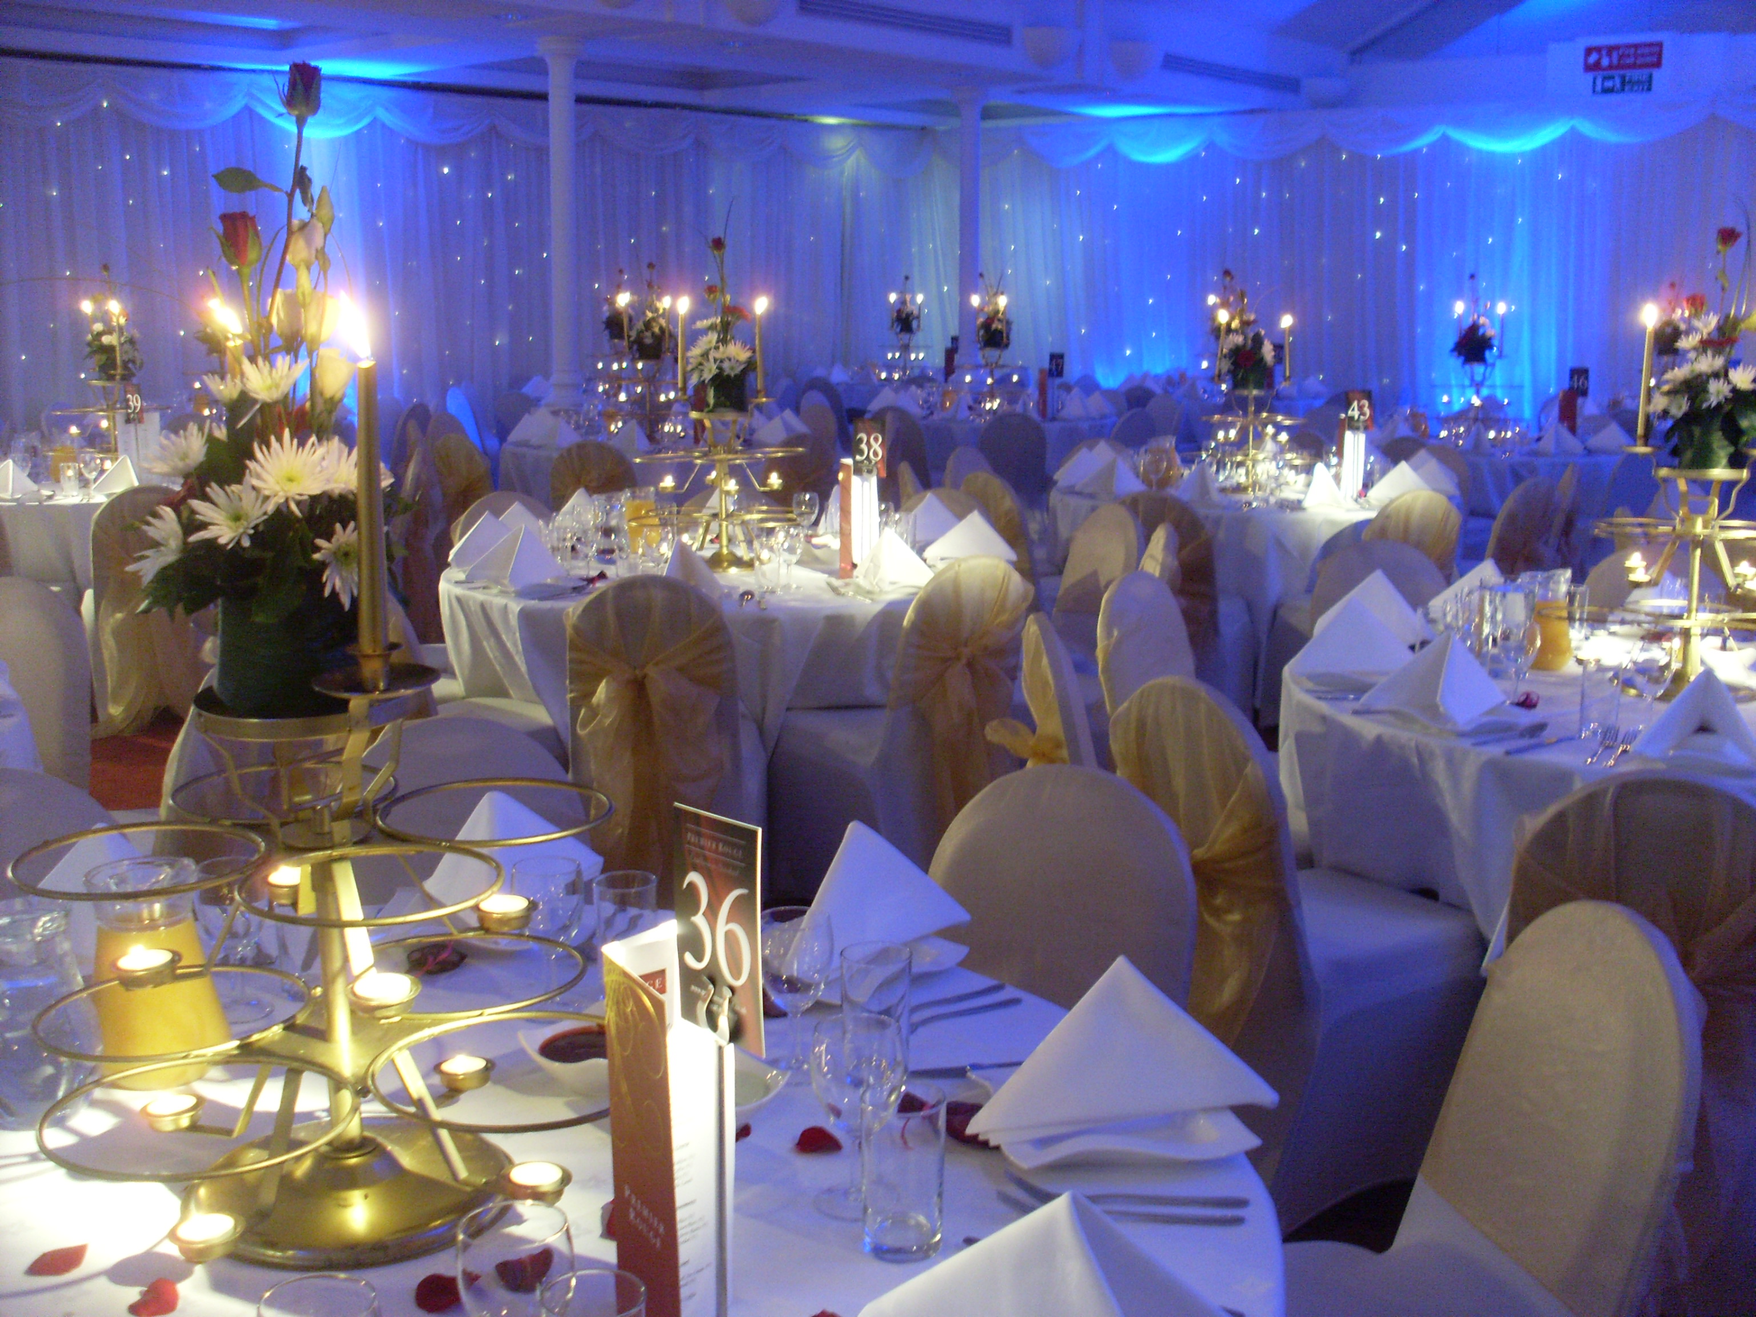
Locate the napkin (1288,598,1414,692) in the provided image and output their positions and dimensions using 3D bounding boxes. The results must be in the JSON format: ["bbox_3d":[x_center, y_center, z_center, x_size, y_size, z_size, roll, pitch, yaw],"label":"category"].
[{"bbox_3d":[1.040,-0.062,4.222,0.296,0.152,0.160,-1,10,-8],"label":"napkin"}]

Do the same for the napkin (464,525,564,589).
[{"bbox_3d":[-1.020,-0.313,5.626,0.207,0.147,0.288,8,13,38],"label":"napkin"}]

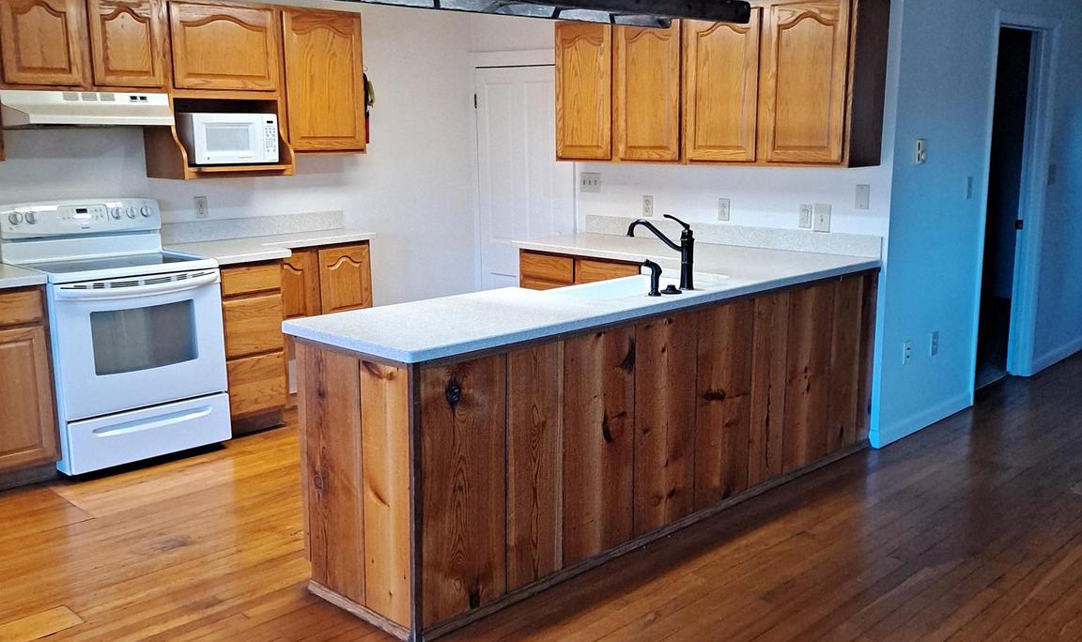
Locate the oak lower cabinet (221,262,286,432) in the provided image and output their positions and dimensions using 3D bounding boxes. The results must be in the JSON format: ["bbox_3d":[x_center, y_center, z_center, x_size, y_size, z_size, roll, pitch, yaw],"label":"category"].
[{"bbox_3d":[-1.626,0.105,5.350,0.610,0.878,0.358,10,15,43],"label":"oak lower cabinet"}]

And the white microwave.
[{"bbox_3d":[-1.618,-0.916,5.271,0.330,0.258,0.456,10,15,43],"label":"white microwave"}]

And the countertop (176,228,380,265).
[{"bbox_3d":[-1.341,-0.396,5.551,0.620,0.040,1.165,10,15,43],"label":"countertop"}]

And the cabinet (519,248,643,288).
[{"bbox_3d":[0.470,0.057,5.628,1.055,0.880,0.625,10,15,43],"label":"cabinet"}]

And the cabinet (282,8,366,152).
[{"bbox_3d":[-1.267,-1.290,5.664,0.335,0.756,0.512,10,15,43],"label":"cabinet"}]

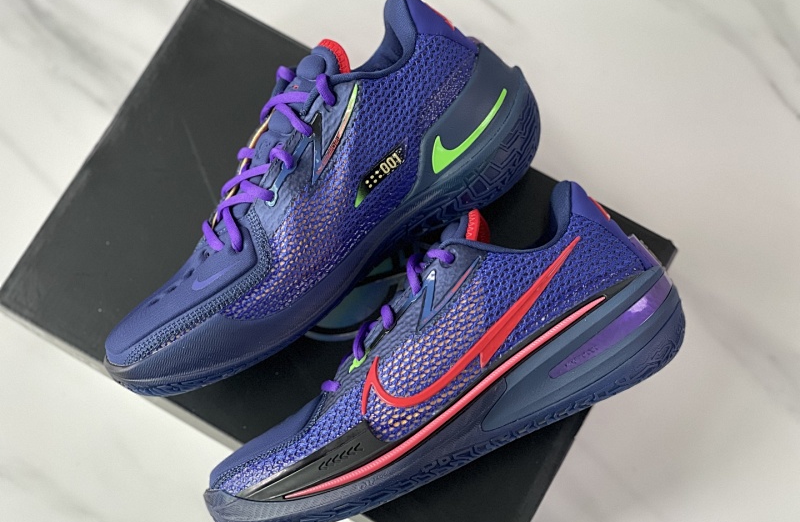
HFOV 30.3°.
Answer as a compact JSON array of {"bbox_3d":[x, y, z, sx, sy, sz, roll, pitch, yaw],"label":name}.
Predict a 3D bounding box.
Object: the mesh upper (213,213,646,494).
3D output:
[{"bbox_3d":[0.015,0.056,0.882,0.285,0.098,0.085,-22,75,-7],"label":"mesh upper"}]

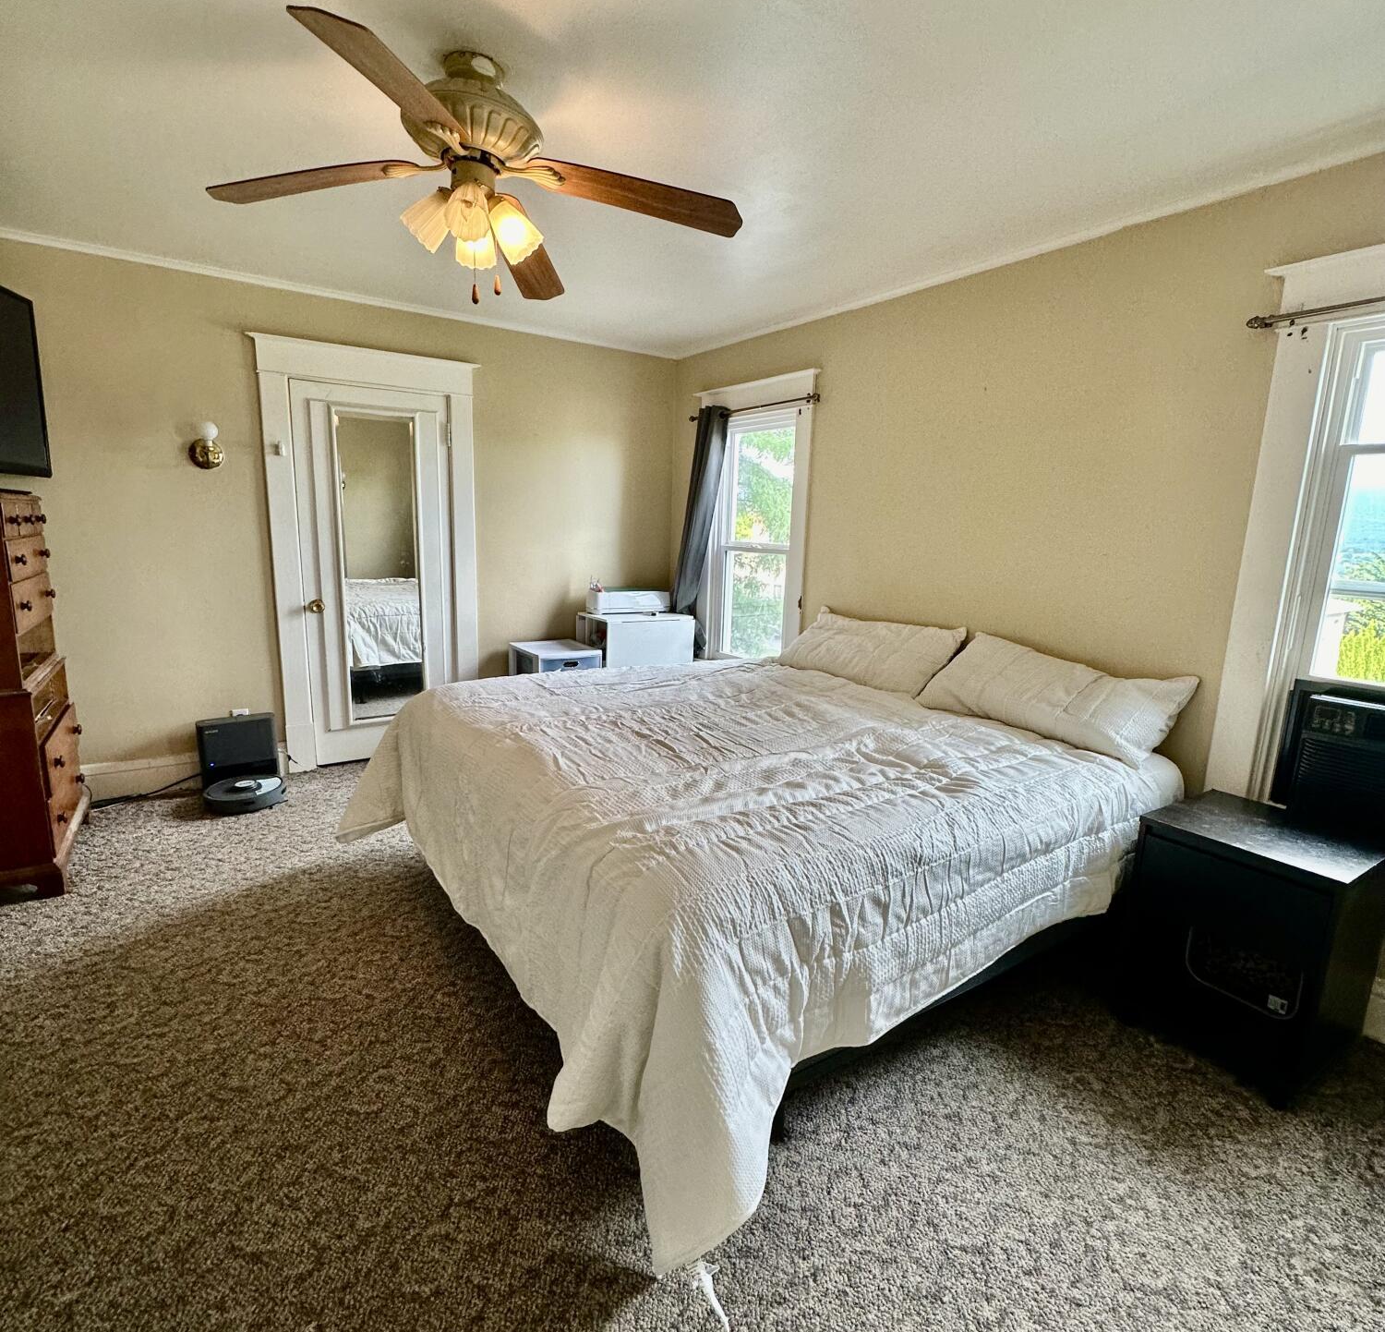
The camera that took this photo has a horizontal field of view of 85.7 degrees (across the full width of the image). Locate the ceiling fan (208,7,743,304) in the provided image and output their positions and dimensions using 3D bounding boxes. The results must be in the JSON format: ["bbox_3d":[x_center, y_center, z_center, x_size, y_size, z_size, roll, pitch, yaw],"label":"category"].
[{"bbox_3d":[-0.524,-1.177,1.825,1.280,0.520,1.280,2,11,1],"label":"ceiling fan"}]

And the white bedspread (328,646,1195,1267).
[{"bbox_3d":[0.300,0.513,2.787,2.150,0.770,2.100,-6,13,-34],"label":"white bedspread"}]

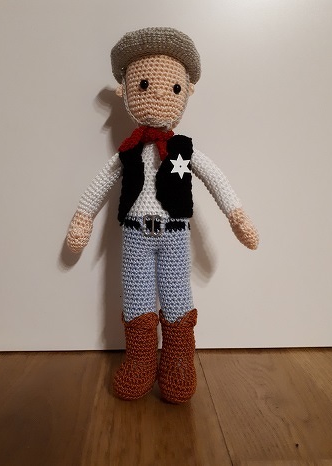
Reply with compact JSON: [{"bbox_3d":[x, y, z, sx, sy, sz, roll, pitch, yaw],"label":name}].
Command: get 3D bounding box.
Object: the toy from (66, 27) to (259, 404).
[{"bbox_3d":[-0.003,-0.021,0.334,0.180,0.325,0.088,0,3,-2],"label":"toy"}]

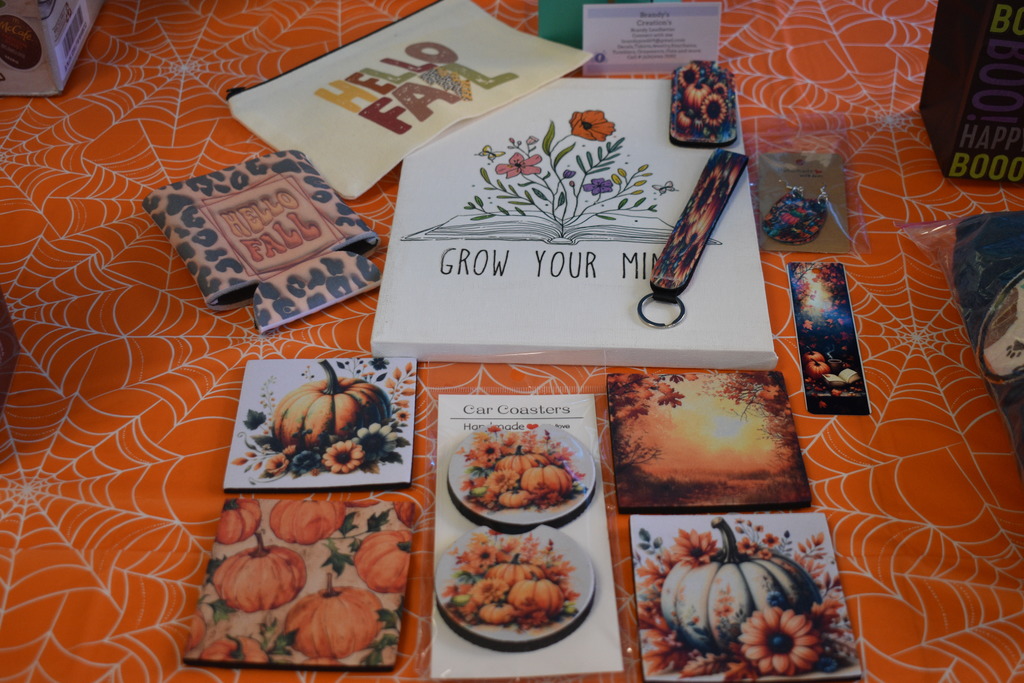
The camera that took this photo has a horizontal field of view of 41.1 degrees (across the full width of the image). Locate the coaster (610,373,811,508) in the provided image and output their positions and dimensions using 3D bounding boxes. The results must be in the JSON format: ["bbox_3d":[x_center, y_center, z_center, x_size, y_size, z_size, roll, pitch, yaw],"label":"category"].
[{"bbox_3d":[0.095,0.048,0.676,0.090,0.004,0.090,-1,42,1],"label":"coaster"}]

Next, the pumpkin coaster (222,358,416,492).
[{"bbox_3d":[-0.094,0.041,0.691,0.090,0.004,0.090,-2,42,0],"label":"pumpkin coaster"}]

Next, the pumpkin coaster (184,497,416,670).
[{"bbox_3d":[-0.093,0.108,0.616,0.090,0.004,0.090,1,42,3],"label":"pumpkin coaster"}]

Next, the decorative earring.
[{"bbox_3d":[0.167,-0.076,0.811,0.038,0.006,0.055,3,42,5],"label":"decorative earring"}]

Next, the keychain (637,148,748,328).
[{"bbox_3d":[0.106,-0.060,0.774,0.025,0.009,0.161,14,44,17],"label":"keychain"}]

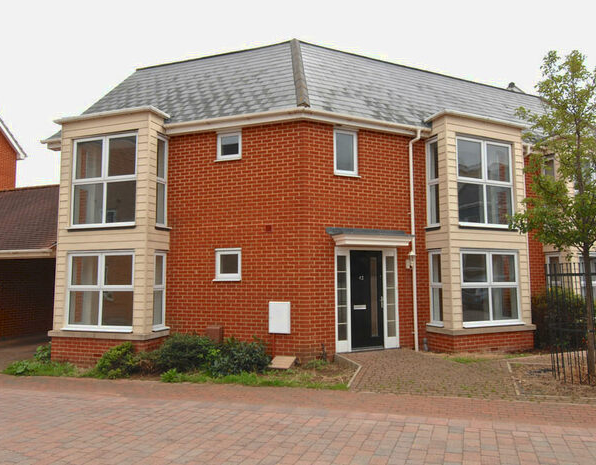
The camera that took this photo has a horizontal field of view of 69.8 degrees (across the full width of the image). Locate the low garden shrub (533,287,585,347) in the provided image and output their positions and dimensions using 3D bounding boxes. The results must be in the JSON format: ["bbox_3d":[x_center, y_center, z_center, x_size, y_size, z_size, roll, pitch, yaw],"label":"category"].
[{"bbox_3d":[6.130,1.991,10.124,1.450,1.420,1.100,2,-6,-24],"label":"low garden shrub"}]

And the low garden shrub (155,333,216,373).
[{"bbox_3d":[-2.172,2.305,8.343,1.250,0.720,0.900,-2,-6,19],"label":"low garden shrub"}]

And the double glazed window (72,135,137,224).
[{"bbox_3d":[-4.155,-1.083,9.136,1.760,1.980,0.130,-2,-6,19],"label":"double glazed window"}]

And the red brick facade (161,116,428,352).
[{"bbox_3d":[0.076,0.163,8.839,5.670,4.650,1.236,0,-5,-3],"label":"red brick facade"}]

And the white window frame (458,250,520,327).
[{"bbox_3d":[4.171,1.217,9.262,1.760,1.590,0.130,2,-6,-24],"label":"white window frame"}]

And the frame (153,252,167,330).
[{"bbox_3d":[-2.926,1.218,8.935,0.110,1.600,0.430,-2,-6,19],"label":"frame"}]

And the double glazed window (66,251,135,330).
[{"bbox_3d":[-4.088,1.183,8.810,1.690,1.540,0.130,-2,-5,18],"label":"double glazed window"}]

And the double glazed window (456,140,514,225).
[{"bbox_3d":[4.174,-1.134,9.505,1.720,2.010,0.140,2,-6,-25],"label":"double glazed window"}]

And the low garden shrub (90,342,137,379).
[{"bbox_3d":[-3.476,2.434,8.094,0.880,0.650,0.620,-2,-5,18],"label":"low garden shrub"}]

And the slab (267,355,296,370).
[{"bbox_3d":[-0.282,2.423,7.917,0.399,0.045,0.411,-2,13,18],"label":"slab"}]

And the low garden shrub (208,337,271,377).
[{"bbox_3d":[-1.119,2.246,7.965,1.170,0.700,0.850,-2,-6,19],"label":"low garden shrub"}]

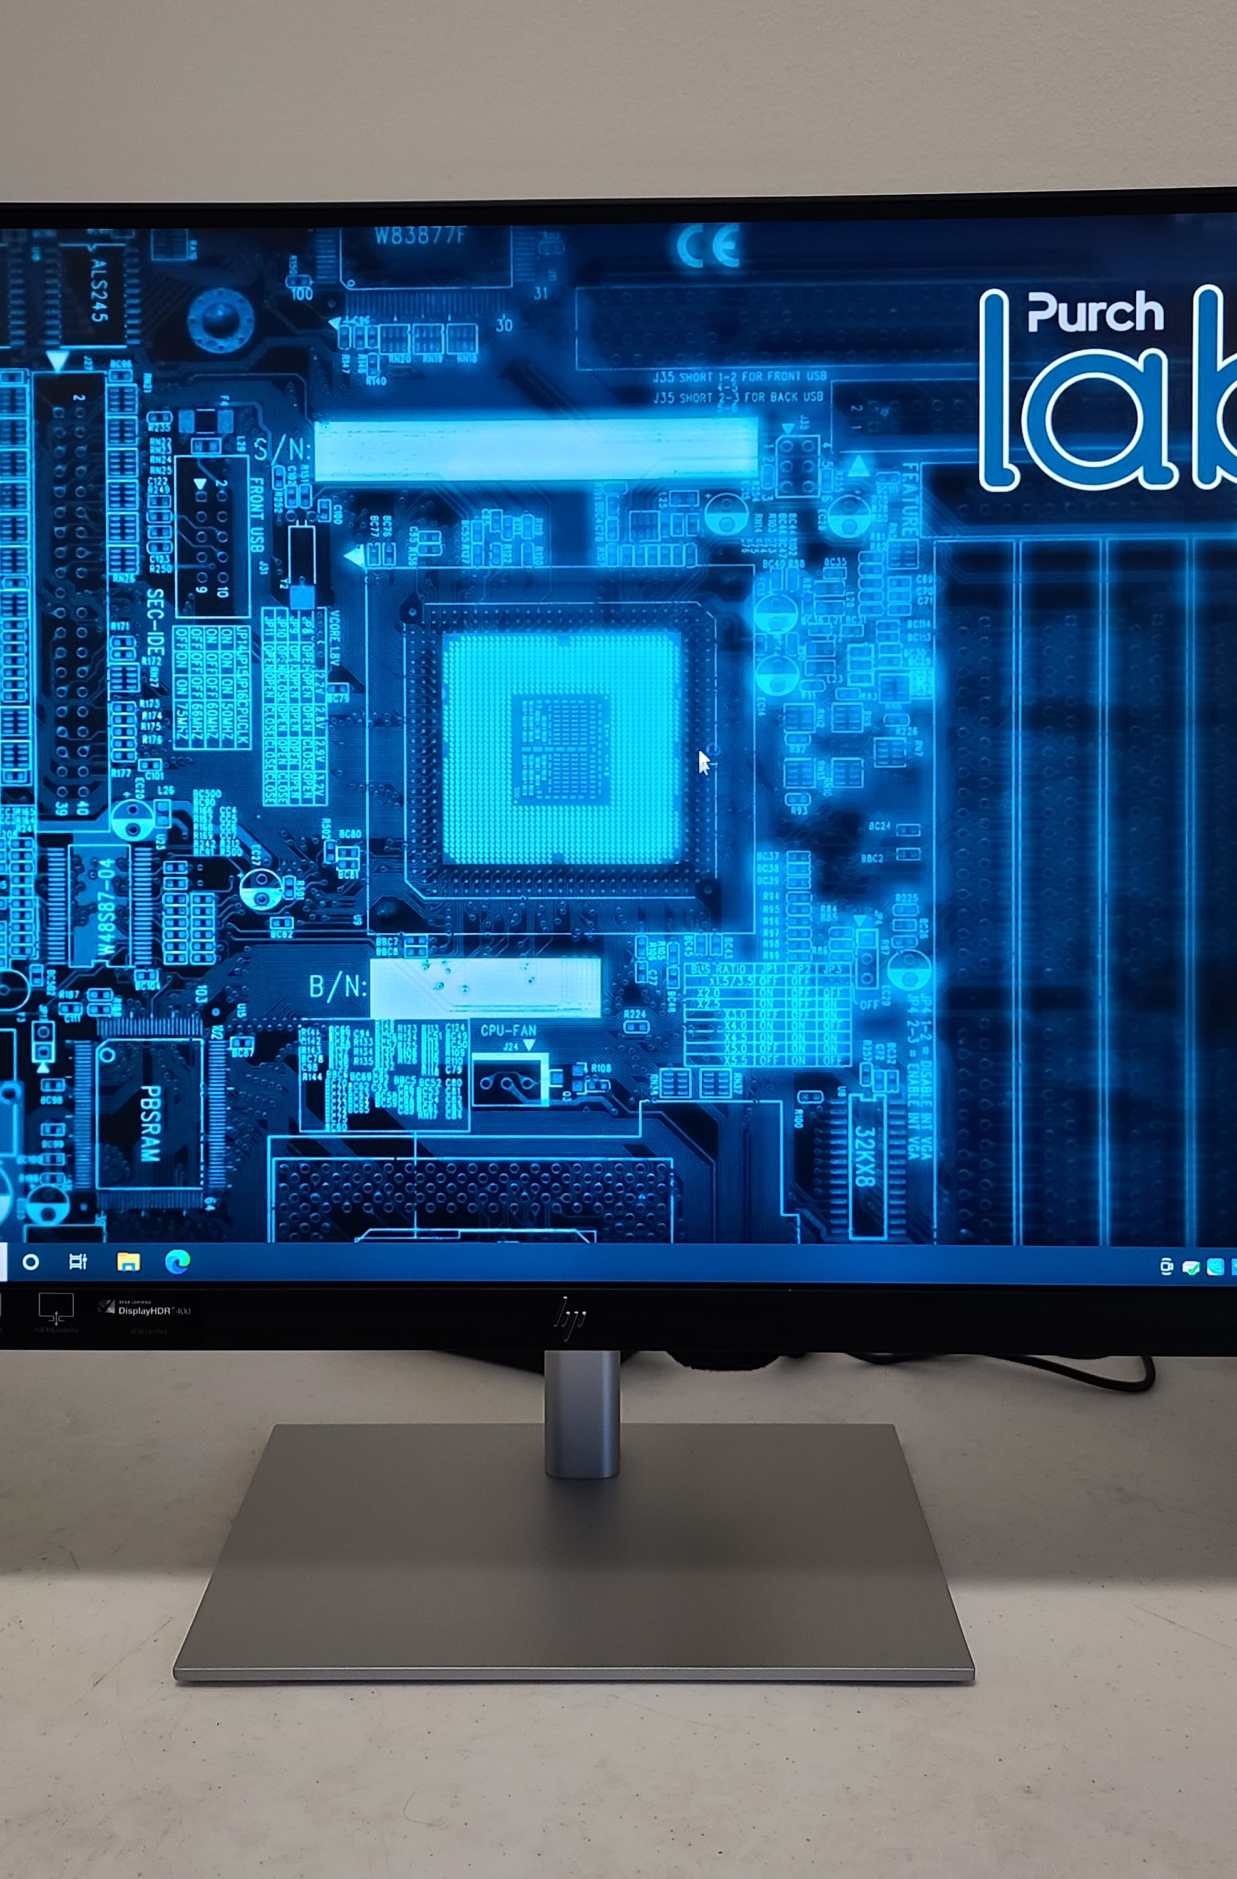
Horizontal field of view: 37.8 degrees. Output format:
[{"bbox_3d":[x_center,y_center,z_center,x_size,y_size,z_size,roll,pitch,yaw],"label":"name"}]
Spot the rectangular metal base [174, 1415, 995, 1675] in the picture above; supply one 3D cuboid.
[{"bbox_3d":[-0.014,0.223,0.674,0.260,0.006,0.176,0,10,0],"label":"rectangular metal base"}]

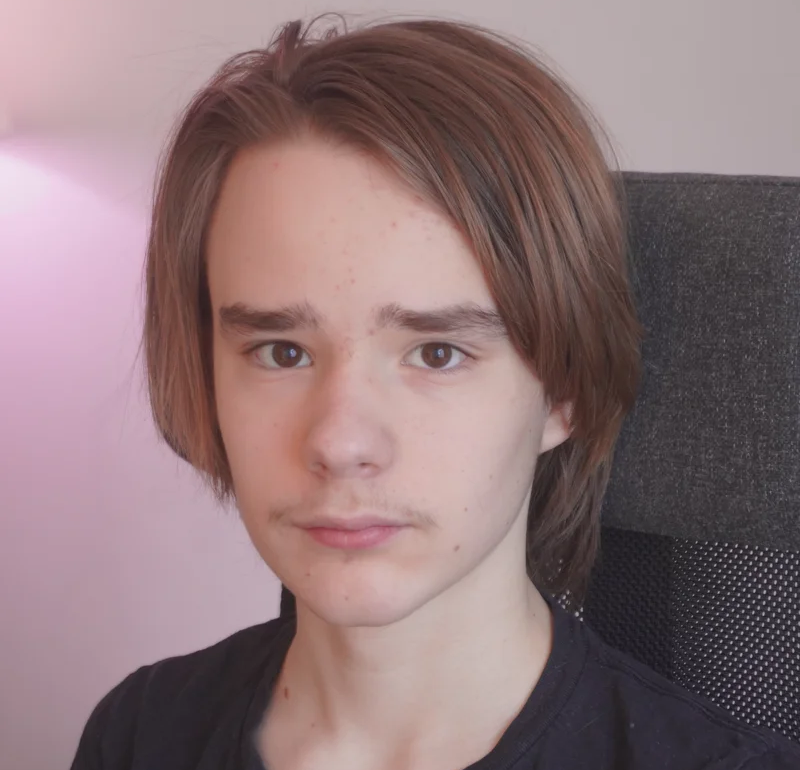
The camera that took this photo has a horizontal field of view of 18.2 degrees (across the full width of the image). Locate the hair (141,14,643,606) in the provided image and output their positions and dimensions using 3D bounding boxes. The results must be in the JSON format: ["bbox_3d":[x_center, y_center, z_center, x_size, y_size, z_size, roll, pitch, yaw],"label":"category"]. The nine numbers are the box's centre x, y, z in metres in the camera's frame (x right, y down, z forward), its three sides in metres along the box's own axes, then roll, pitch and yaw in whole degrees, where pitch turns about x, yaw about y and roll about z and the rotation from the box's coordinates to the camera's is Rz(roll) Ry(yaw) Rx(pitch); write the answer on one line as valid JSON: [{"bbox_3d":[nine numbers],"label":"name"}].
[{"bbox_3d":[0.003,-0.034,1.085,0.205,0.250,0.205,1,5,12],"label":"hair"}]

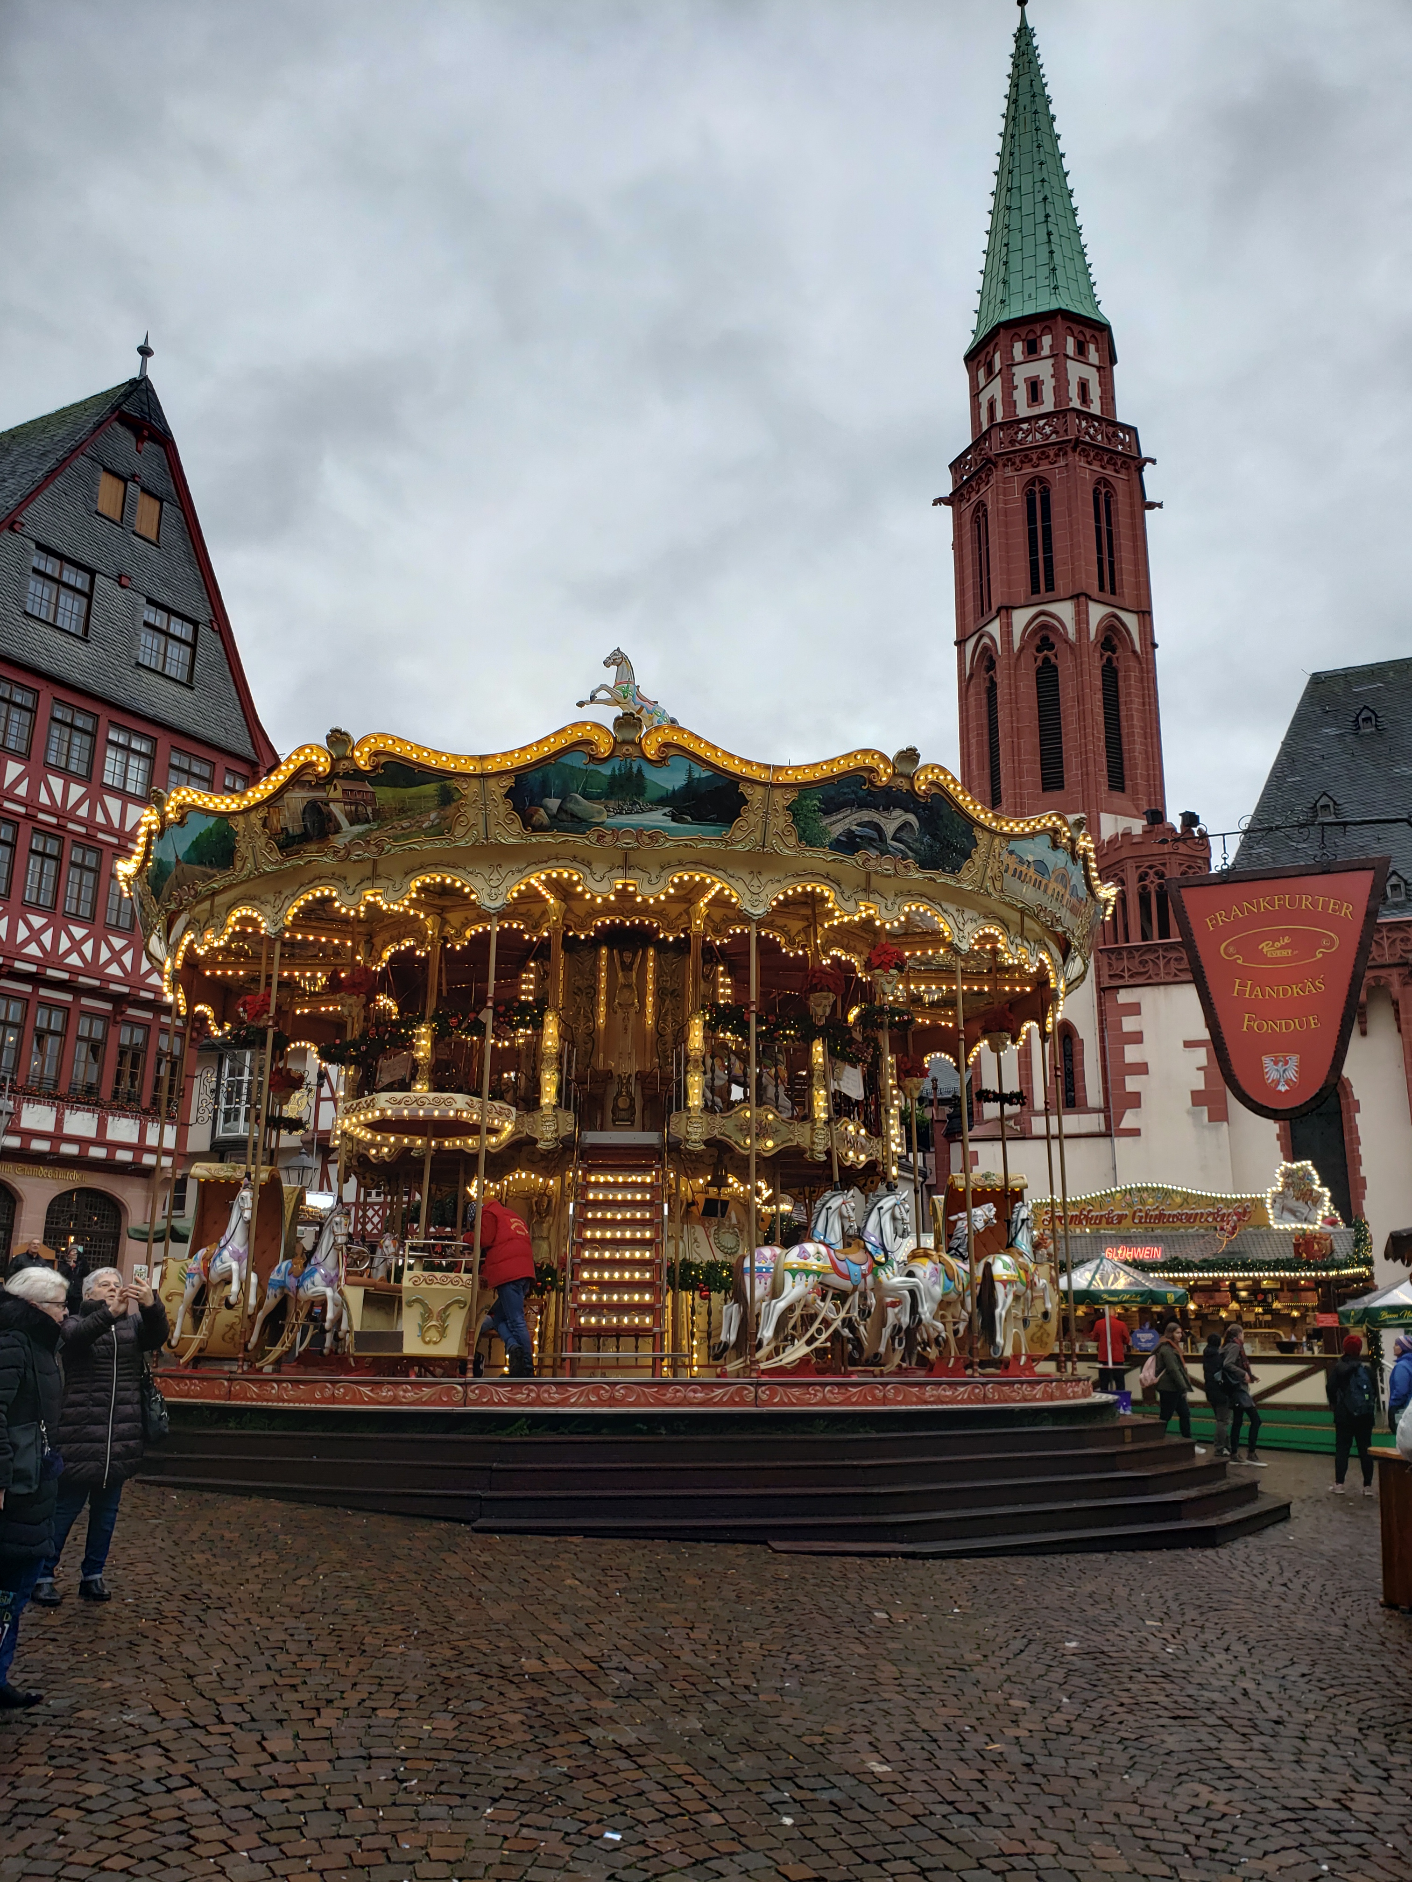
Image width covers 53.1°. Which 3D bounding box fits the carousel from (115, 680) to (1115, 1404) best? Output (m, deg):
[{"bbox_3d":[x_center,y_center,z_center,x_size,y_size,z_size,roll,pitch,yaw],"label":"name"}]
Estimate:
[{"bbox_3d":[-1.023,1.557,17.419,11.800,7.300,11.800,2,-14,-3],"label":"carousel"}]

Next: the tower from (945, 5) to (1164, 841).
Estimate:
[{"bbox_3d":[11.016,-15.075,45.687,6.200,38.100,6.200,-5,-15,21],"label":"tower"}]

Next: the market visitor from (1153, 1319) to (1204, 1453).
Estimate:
[{"bbox_3d":[6.451,6.086,19.293,0.660,1.679,0.500,-3,-15,15],"label":"market visitor"}]

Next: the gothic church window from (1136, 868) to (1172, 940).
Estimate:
[{"bbox_3d":[12.090,-1.000,38.174,0.950,2.110,0.300,-6,-16,23],"label":"gothic church window"}]

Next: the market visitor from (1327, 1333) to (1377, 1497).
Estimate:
[{"bbox_3d":[6.938,5.090,15.197,0.540,1.632,0.420,3,-15,-10],"label":"market visitor"}]

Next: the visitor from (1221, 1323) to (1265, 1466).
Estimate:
[{"bbox_3d":[6.757,5.703,17.777,0.560,1.677,0.500,-1,-14,7],"label":"visitor"}]

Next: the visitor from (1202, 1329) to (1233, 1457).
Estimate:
[{"bbox_3d":[6.789,5.988,18.676,0.420,1.553,0.500,6,-15,-19],"label":"visitor"}]

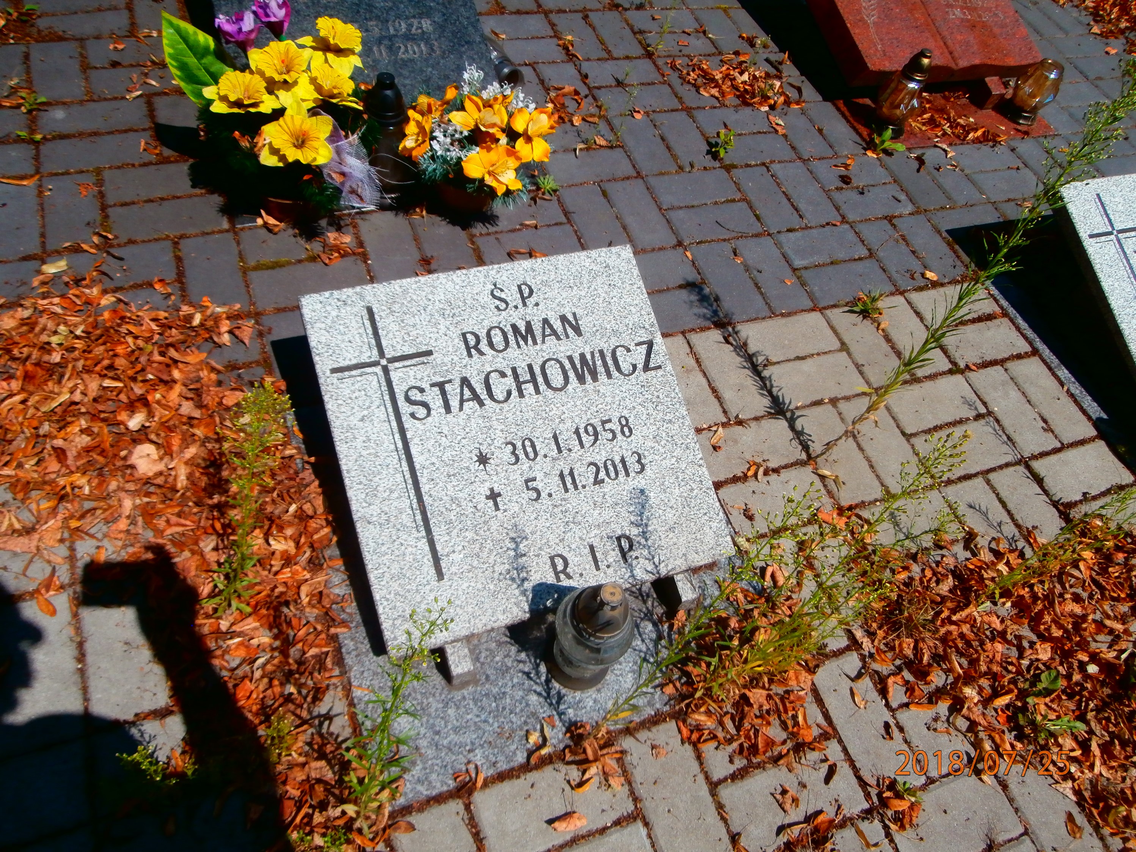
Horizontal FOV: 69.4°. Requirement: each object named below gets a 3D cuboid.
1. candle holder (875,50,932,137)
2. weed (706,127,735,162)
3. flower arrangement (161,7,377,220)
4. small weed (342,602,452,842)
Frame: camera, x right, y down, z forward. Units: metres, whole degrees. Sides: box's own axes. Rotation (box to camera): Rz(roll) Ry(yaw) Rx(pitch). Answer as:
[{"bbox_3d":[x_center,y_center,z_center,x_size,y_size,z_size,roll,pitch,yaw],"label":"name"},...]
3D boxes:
[{"bbox_3d":[0.795,-0.771,1.905,0.085,0.192,0.085,-16,55,-14],"label":"candle holder"},{"bbox_3d":[0.336,-0.609,1.780,0.060,0.055,0.060,-12,58,-20],"label":"weed"},{"bbox_3d":[-0.475,-0.532,1.378,0.309,0.330,0.231,-12,58,-20],"label":"flower arrangement"},{"bbox_3d":[-0.169,0.294,0.769,0.139,0.520,0.107,-12,58,-20],"label":"small weed"}]

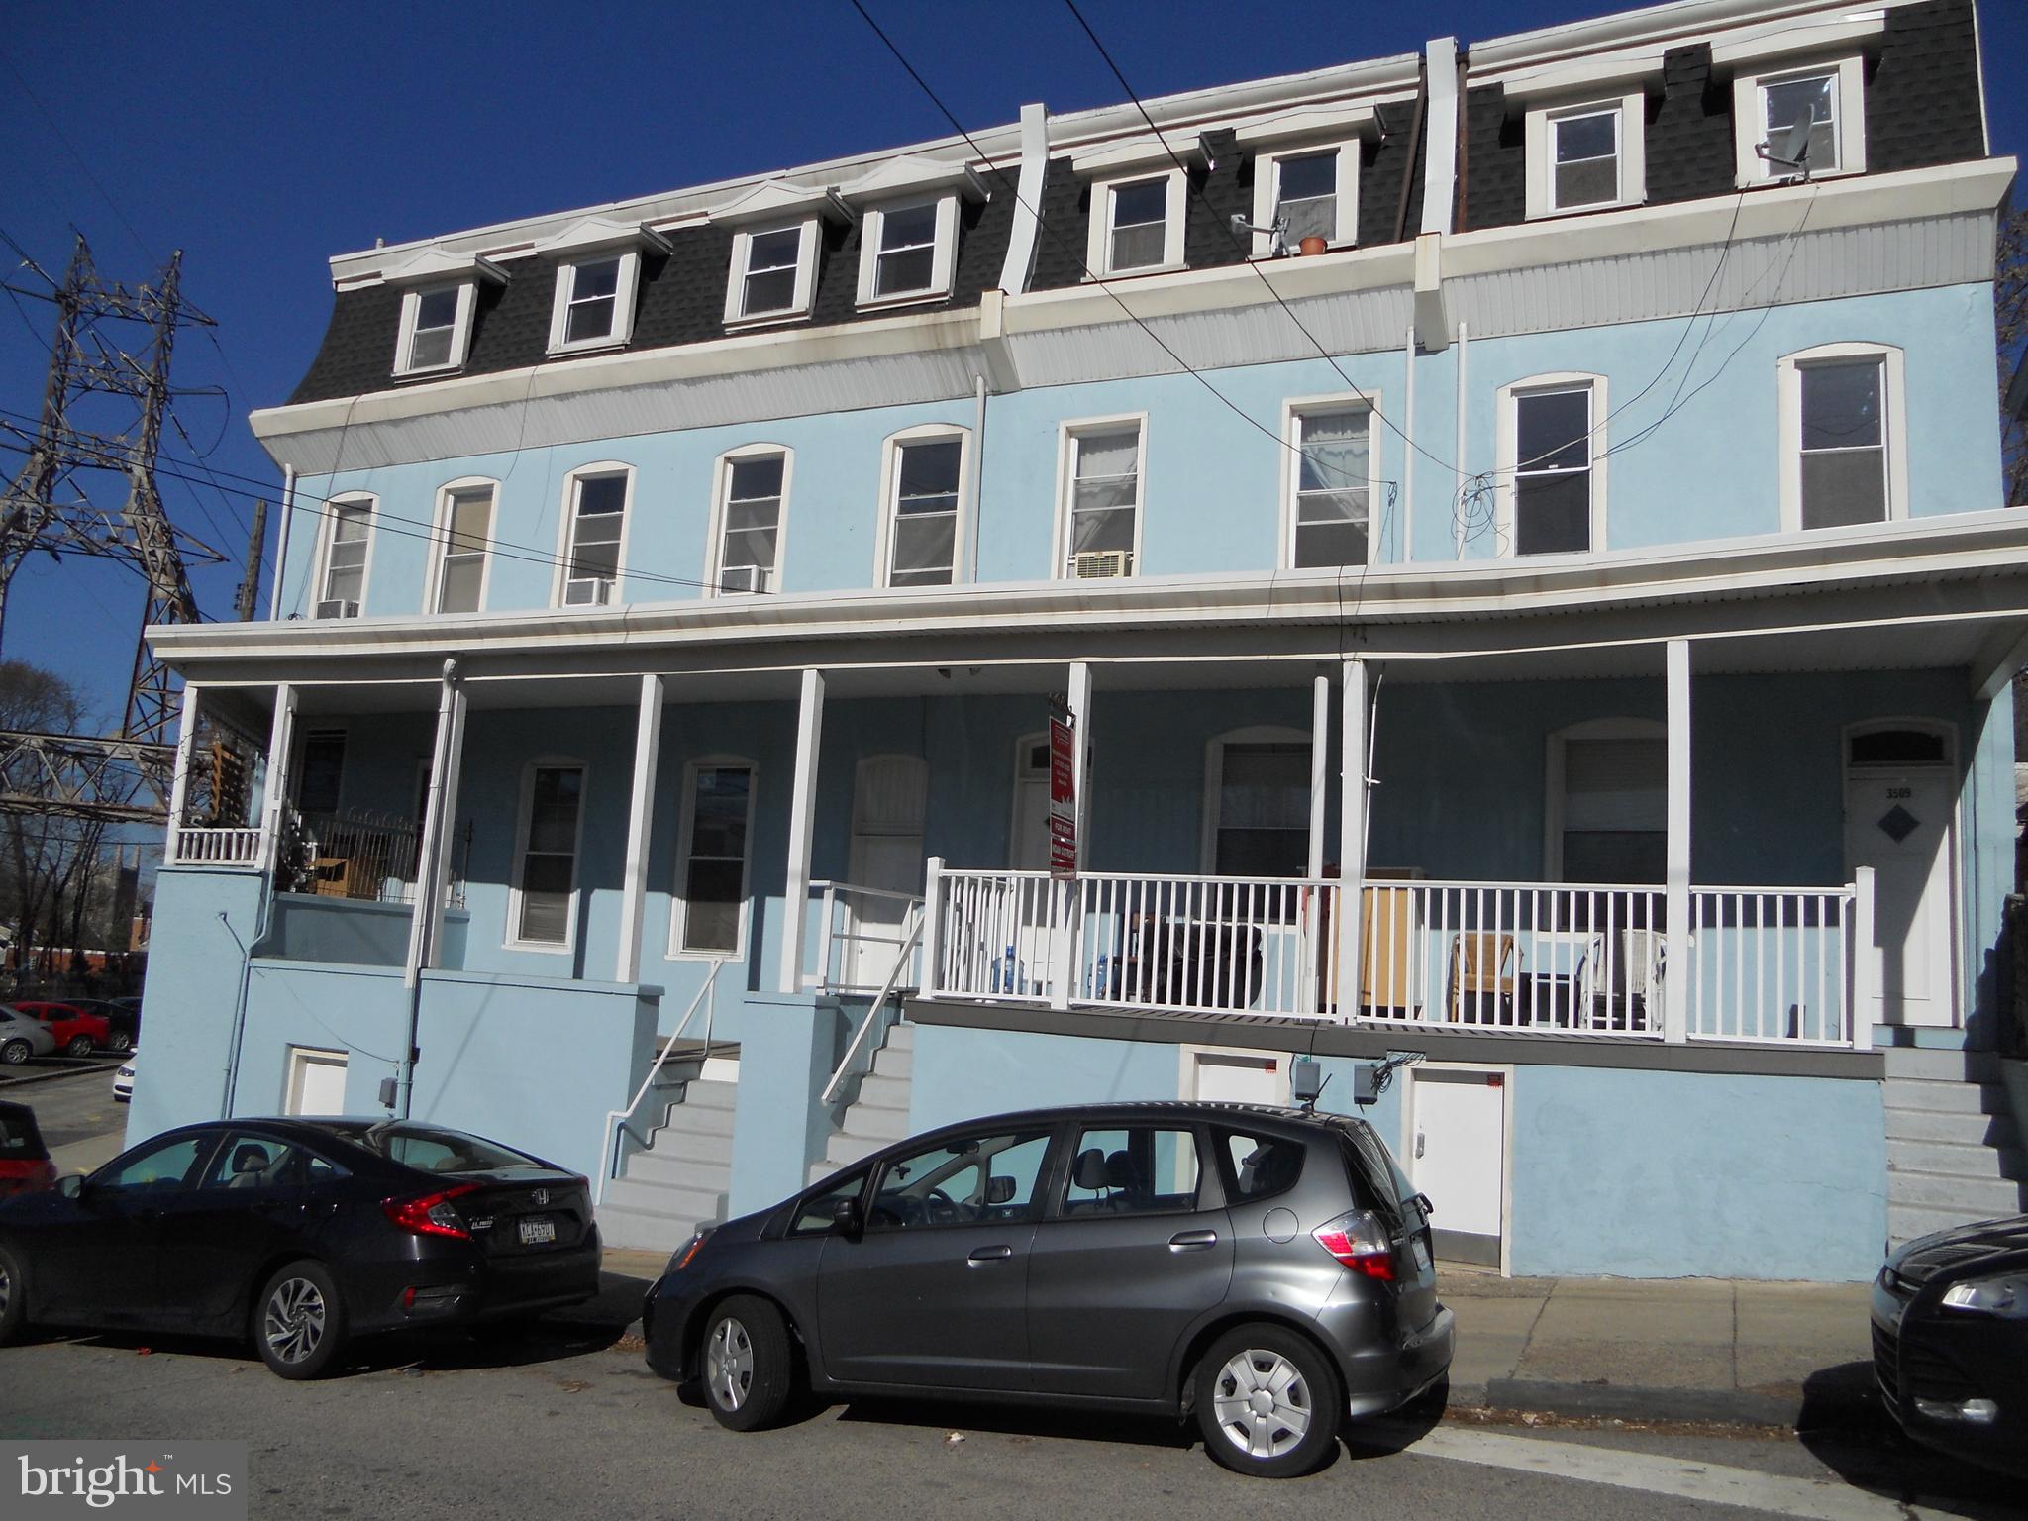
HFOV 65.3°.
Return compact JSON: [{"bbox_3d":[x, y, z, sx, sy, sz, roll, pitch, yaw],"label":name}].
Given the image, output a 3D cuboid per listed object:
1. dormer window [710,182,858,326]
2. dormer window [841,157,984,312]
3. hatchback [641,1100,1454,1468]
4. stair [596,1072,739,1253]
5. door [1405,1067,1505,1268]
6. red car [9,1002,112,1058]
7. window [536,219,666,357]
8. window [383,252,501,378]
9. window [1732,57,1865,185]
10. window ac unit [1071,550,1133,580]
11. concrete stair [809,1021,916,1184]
[{"bbox_3d":[-2.620,-5.592,17.876,1.538,1.719,0.650,-1,-8,24],"label":"dormer window"},{"bbox_3d":[-1.062,-5.606,17.171,1.555,1.679,0.650,-1,-8,24],"label":"dormer window"},{"bbox_3d":[0.084,2.470,7.893,4.105,1.525,1.695,-4,-12,20],"label":"hatchback"},{"bbox_3d":[-2.642,3.370,13.248,1.092,1.268,1.430,-1,-8,24],"label":"stair"},{"bbox_3d":[2.942,2.671,10.518,0.689,1.328,0.160,-1,-8,24],"label":"door"},{"bbox_3d":[-26.688,7.090,42.336,4.500,1.440,1.760,6,-8,-25],"label":"red car"},{"bbox_3d":[-4.937,-5.547,18.920,1.545,1.656,0.650,-1,-8,24],"label":"window"},{"bbox_3d":[-7.172,-5.516,19.929,1.543,1.644,0.650,-1,-8,24],"label":"window"},{"bbox_3d":[6.707,-5.328,13.528,0.974,0.996,0.450,-1,-8,24],"label":"window"},{"bbox_3d":[0.915,-1.853,15.587,0.520,0.340,0.450,-1,-8,24],"label":"window ac unit"},{"bbox_3d":[-0.997,3.013,12.767,0.911,1.670,1.950,-1,-8,24],"label":"concrete stair"}]

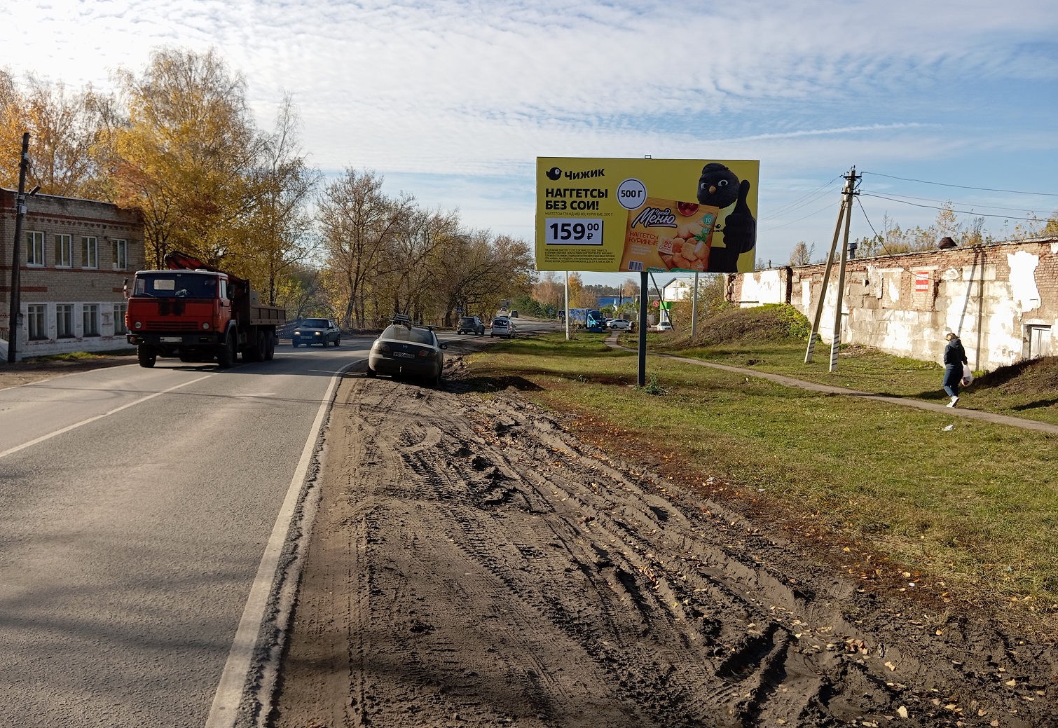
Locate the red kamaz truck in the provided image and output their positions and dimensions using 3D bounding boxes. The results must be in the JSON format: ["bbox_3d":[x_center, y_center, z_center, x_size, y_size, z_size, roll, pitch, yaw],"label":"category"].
[{"bbox_3d":[-9.952,-1.777,27.400,2.500,3.450,7.700,1,4,-2],"label":"red kamaz truck"}]

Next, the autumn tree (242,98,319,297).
[{"bbox_3d":[-16.532,-9.809,56.426,5.000,15.100,5.000,-1,5,-16],"label":"autumn tree"}]

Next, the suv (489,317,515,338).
[{"bbox_3d":[-2.145,-3.000,70.500,1.730,1.580,4.100,1,4,6],"label":"suv"}]

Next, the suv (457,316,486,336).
[{"bbox_3d":[-5.198,-3.483,77.500,1.810,1.670,4.340,2,5,9],"label":"suv"}]

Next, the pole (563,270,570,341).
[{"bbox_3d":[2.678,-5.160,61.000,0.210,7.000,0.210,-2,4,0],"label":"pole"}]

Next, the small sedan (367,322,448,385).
[{"bbox_3d":[-3.260,-0.360,23.700,1.800,1.480,4.650,4,4,-5],"label":"small sedan"}]

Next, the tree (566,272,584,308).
[{"bbox_3d":[9.965,-15.044,184.635,4.000,9.600,4.000,1,4,0],"label":"tree"}]

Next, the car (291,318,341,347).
[{"bbox_3d":[-10.378,-1.559,42.000,1.660,1.410,4.100,0,4,-4],"label":"car"}]

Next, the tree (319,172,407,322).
[{"bbox_3d":[-12.723,-8.830,67.000,7.000,12.300,7.000,1,4,0],"label":"tree"}]

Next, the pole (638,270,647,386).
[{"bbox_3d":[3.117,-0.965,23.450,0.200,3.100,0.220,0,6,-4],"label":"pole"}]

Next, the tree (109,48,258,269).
[{"bbox_3d":[-21.633,-10.683,53.346,9.000,17.200,8.600,-1,5,-22],"label":"tree"}]

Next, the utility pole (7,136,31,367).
[{"bbox_3d":[-17.275,-3.866,29.000,0.270,7.800,0.270,6,4,0],"label":"utility pole"}]

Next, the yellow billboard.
[{"bbox_3d":[3.250,-4.060,23.549,6.100,3.070,0.300,0,6,-4],"label":"yellow billboard"}]

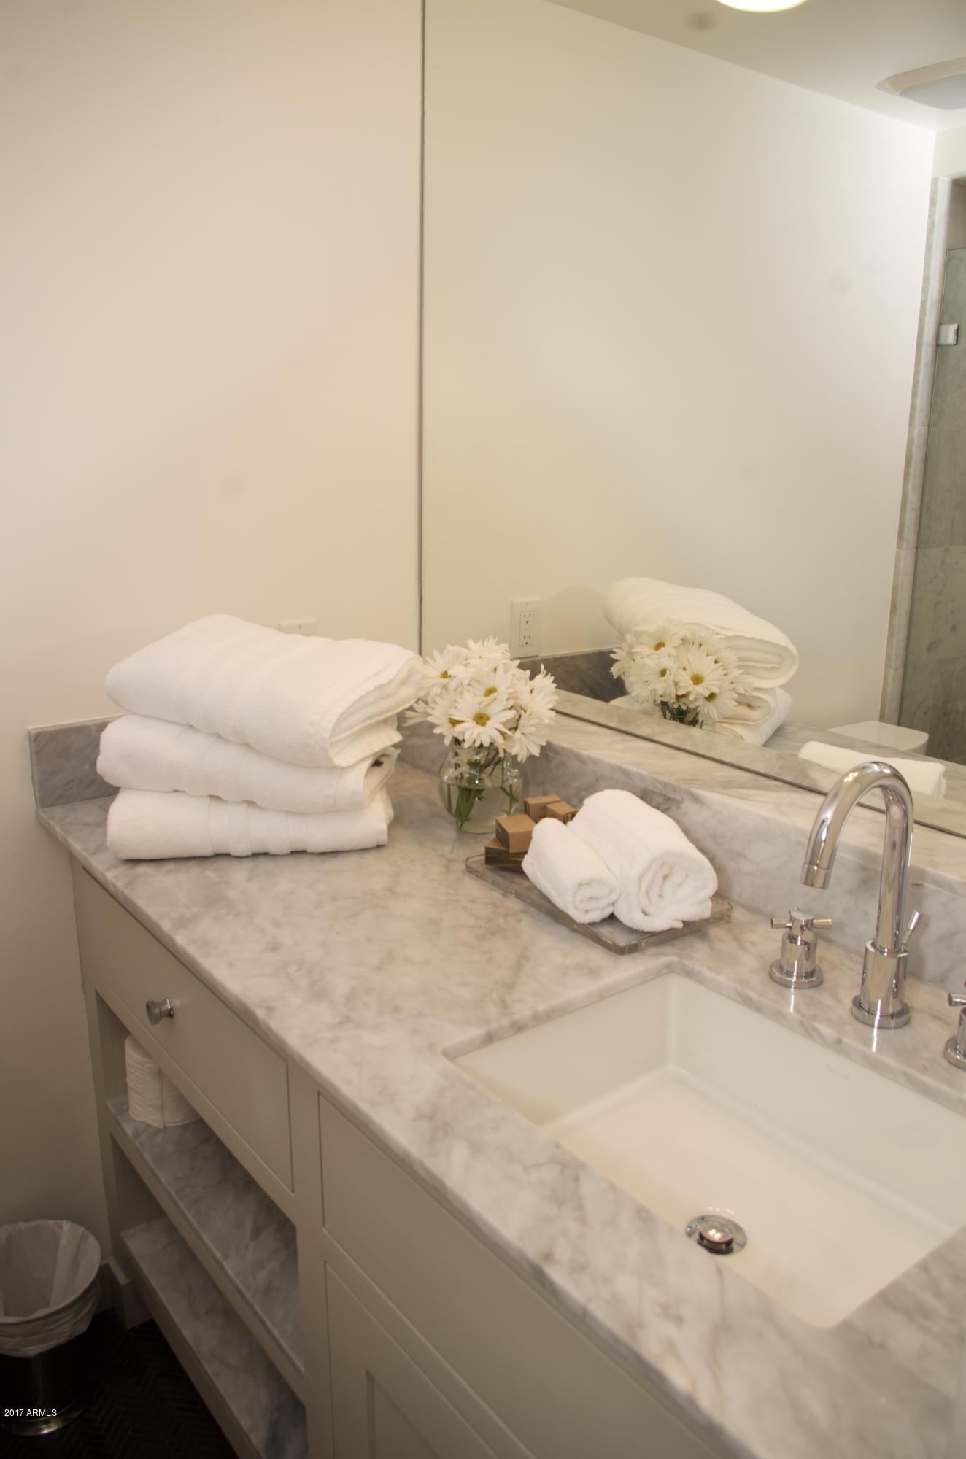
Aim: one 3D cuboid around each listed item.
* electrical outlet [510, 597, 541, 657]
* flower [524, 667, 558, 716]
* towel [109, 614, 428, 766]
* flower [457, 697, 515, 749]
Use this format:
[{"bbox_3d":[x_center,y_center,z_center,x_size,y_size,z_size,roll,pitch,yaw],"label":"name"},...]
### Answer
[{"bbox_3d":[0.087,-0.197,2.141,0.072,0.115,0.009,-10,18,-36],"label":"electrical outlet"},{"bbox_3d":[0.082,-0.054,1.547,0.034,0.068,0.068,-13,16,-4],"label":"flower"},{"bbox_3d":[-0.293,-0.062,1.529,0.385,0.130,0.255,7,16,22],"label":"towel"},{"bbox_3d":[0.004,-0.010,1.455,0.076,0.074,0.030,1,-7,0],"label":"flower"}]

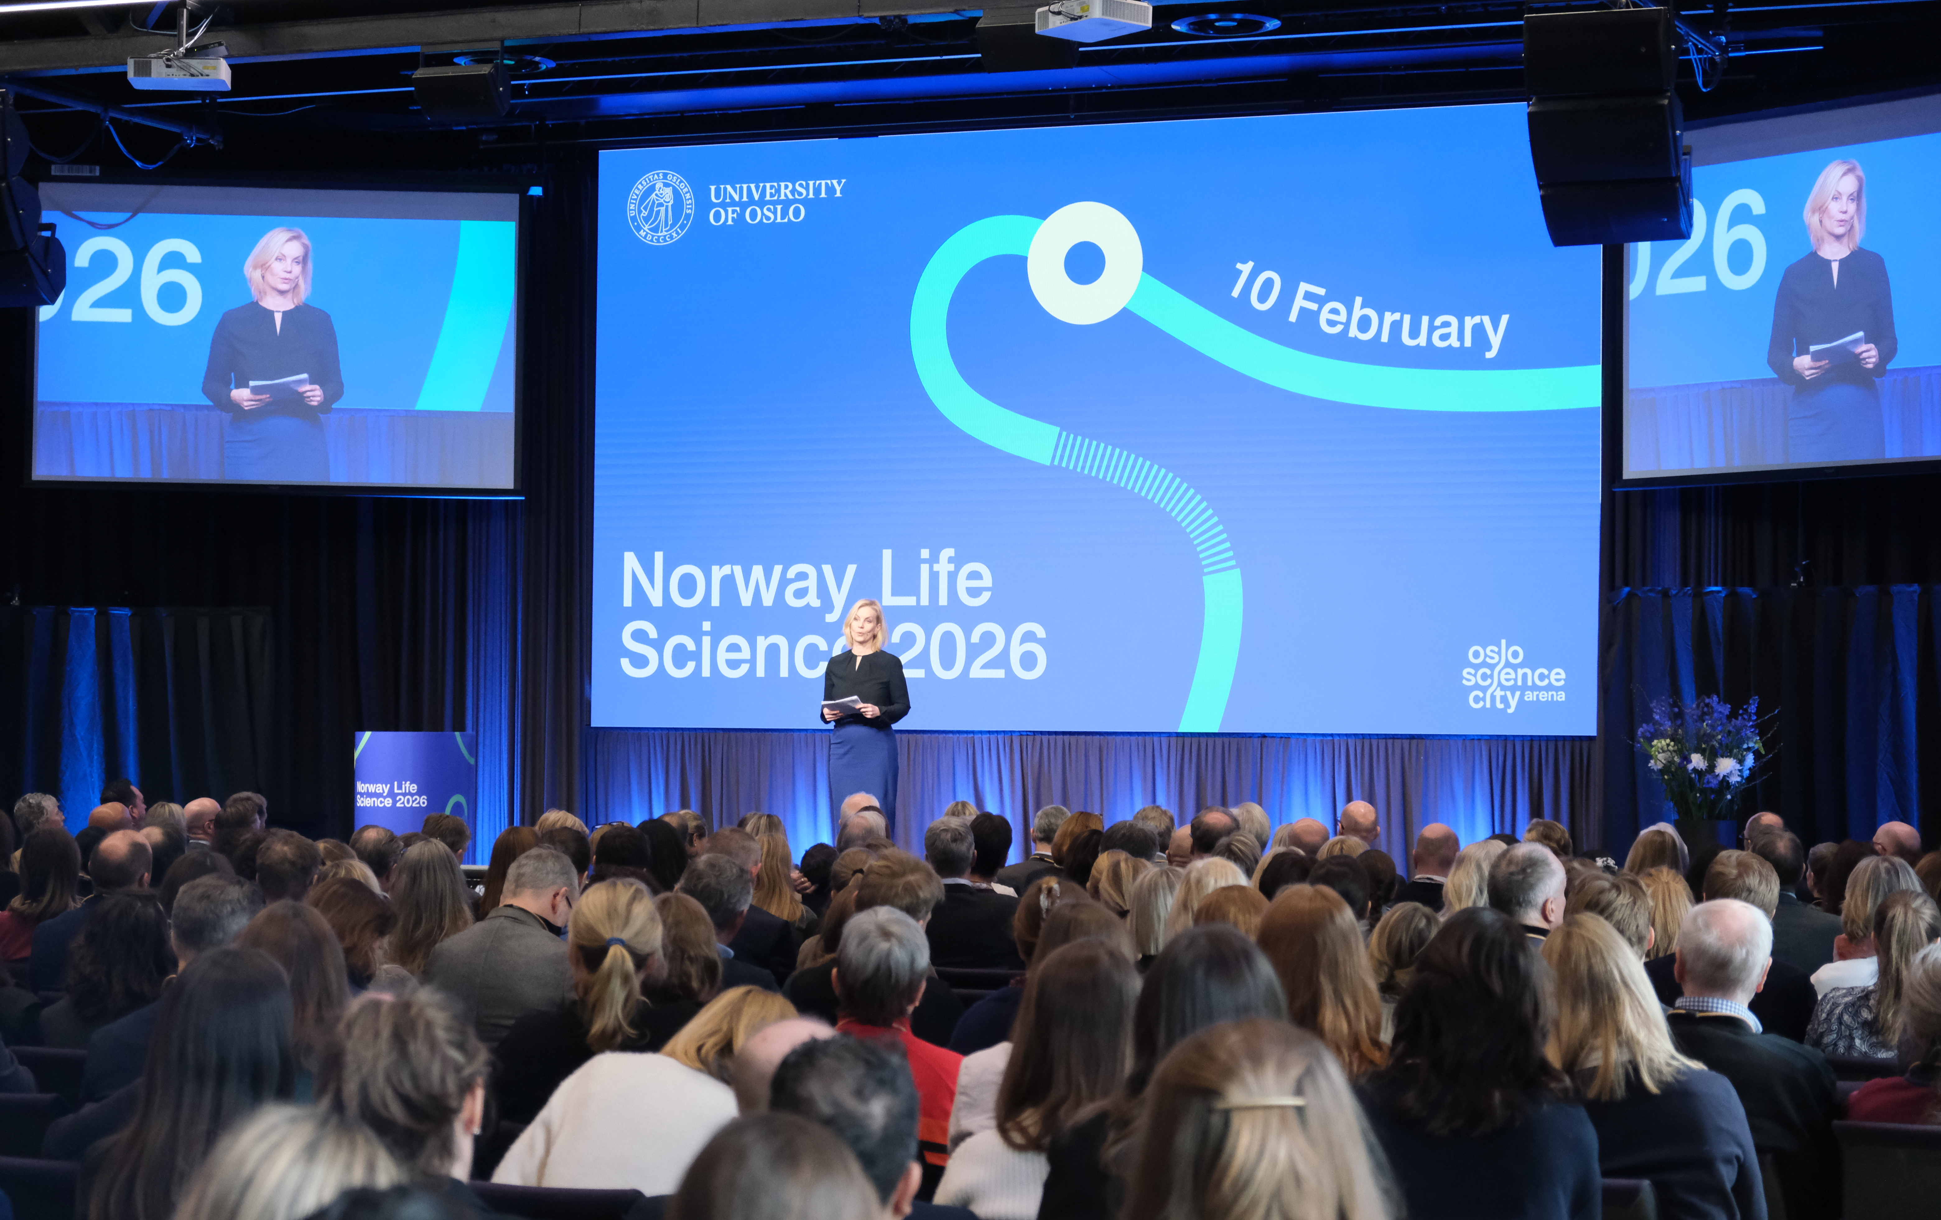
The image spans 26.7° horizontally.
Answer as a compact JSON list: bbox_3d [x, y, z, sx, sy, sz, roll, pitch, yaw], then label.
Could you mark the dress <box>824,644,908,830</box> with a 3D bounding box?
[{"bbox_3d":[-0.567,0.748,22.200,0.490,1.080,0.320,0,-2,20],"label":"dress"}]

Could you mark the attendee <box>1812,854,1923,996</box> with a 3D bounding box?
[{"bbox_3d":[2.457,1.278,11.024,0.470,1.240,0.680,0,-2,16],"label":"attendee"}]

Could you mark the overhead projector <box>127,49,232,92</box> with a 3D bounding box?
[{"bbox_3d":[-4.278,-2.904,22.171,0.510,0.125,0.360,1,-2,-4],"label":"overhead projector"}]

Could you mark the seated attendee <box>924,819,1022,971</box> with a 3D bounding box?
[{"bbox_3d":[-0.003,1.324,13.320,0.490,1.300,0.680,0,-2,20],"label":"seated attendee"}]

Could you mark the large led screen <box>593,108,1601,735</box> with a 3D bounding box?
[{"bbox_3d":[0.534,-0.943,21.334,5.600,3.150,0.100,0,-2,23],"label":"large led screen"}]

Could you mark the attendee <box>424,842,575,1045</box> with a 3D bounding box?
[{"bbox_3d":[-0.968,1.209,9.684,0.520,1.302,0.820,0,-2,20],"label":"attendee"}]

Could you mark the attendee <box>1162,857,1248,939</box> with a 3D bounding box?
[{"bbox_3d":[0.733,1.313,11.384,0.480,1.255,0.800,0,-2,20],"label":"attendee"}]

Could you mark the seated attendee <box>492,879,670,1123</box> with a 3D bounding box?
[{"bbox_3d":[-0.596,1.147,7.685,0.500,1.293,0.800,0,-2,19],"label":"seated attendee"}]

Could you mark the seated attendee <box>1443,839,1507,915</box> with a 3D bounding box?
[{"bbox_3d":[1.550,1.321,11.984,0.480,1.303,0.800,0,-2,20],"label":"seated attendee"}]

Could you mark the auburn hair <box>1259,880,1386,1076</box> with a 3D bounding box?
[{"bbox_3d":[0.690,0.732,8.050,0.245,0.385,0.250,0,-2,12],"label":"auburn hair"}]

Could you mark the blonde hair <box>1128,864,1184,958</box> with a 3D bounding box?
[{"bbox_3d":[0.509,0.803,10.950,0.190,0.250,0.220,0,-2,12],"label":"blonde hair"}]

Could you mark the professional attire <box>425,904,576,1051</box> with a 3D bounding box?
[{"bbox_3d":[-0.981,0.981,9.363,0.500,0.620,0.380,0,-2,24],"label":"professional attire"}]

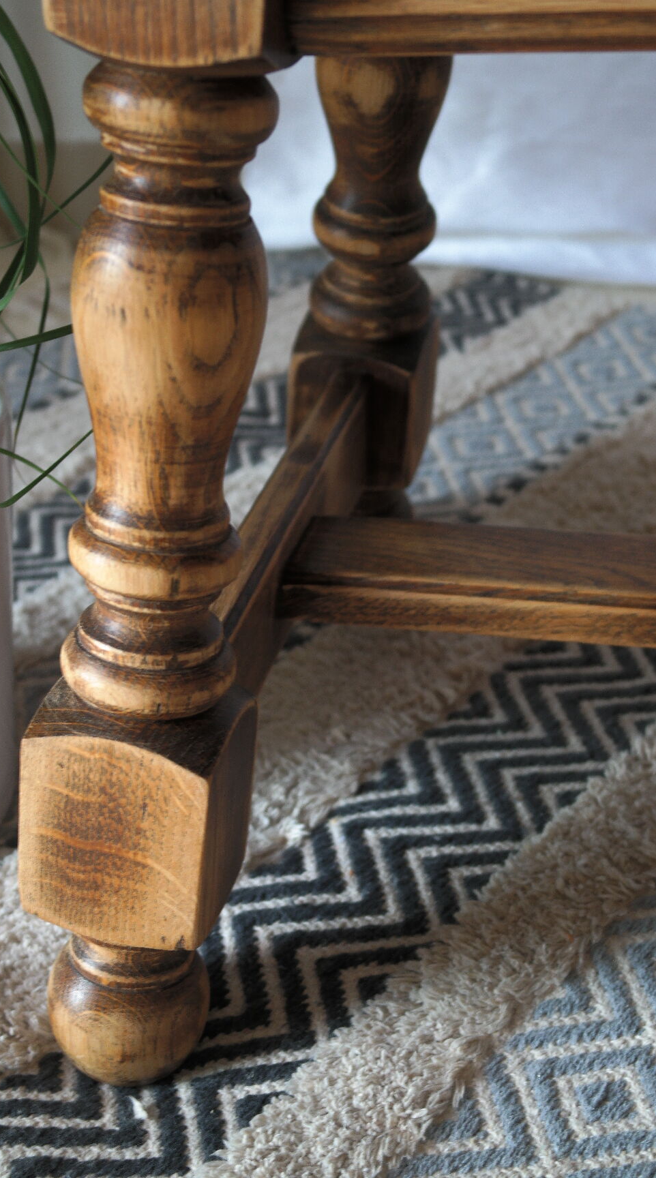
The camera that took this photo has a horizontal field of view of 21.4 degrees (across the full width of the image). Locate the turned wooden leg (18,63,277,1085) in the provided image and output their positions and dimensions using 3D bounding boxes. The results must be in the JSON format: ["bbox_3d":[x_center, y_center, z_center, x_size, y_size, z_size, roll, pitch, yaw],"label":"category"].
[{"bbox_3d":[-0.051,0.010,0.507,0.056,0.323,0.054,11,26,11],"label":"turned wooden leg"}]

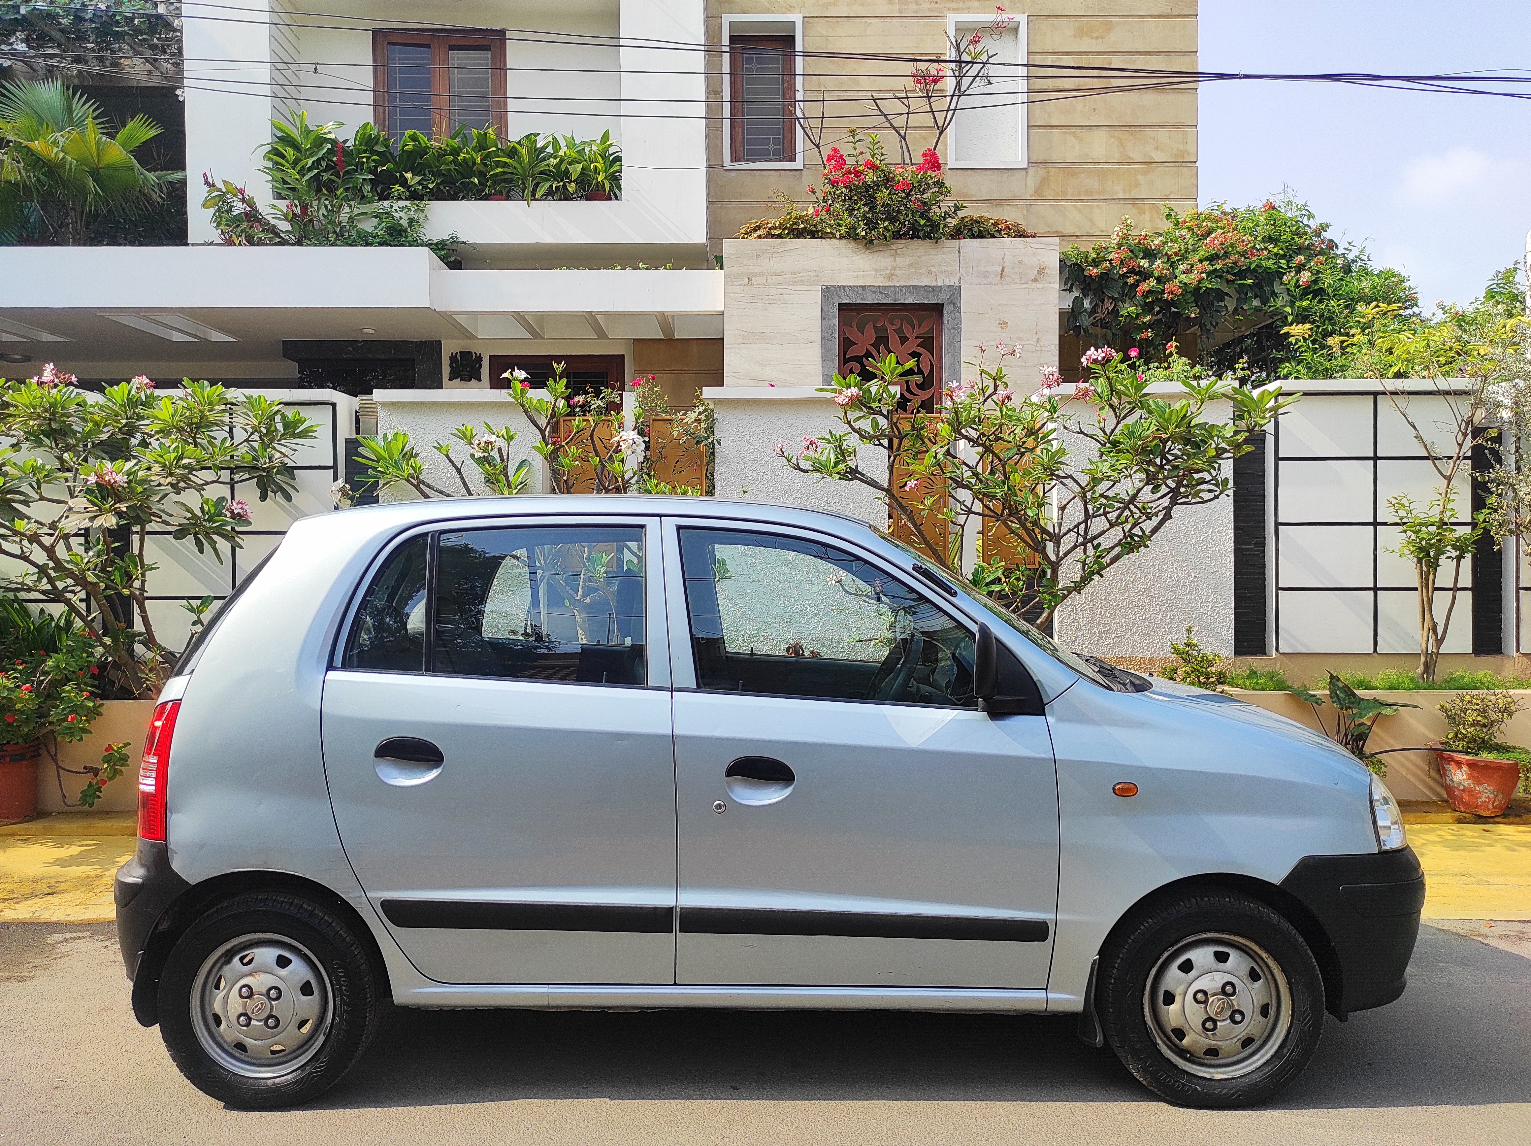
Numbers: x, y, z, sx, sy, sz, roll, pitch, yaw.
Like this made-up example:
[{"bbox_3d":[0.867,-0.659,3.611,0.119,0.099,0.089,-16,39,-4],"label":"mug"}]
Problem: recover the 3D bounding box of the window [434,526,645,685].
[{"bbox_3d":[-0.574,0.078,2.810,0.530,0.410,0.040,0,-15,1],"label":"window"}]

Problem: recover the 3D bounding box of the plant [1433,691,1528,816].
[{"bbox_3d":[3.370,0.850,5.200,0.440,0.590,0.410,0,1,0],"label":"plant"}]

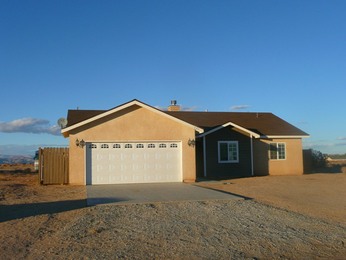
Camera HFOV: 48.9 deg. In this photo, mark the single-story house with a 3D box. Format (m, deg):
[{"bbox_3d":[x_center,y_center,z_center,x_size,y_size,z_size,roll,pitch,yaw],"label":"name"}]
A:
[{"bbox_3d":[0.756,0.875,26.529,15.670,4.950,13.560,0,-5,-13],"label":"single-story house"}]

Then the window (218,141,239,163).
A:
[{"bbox_3d":[3.444,1.377,23.368,1.340,1.330,0.100,0,-5,-13],"label":"window"}]

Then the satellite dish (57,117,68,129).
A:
[{"bbox_3d":[-5.513,-0.336,19.055,0.526,0.590,0.350,0,-5,-13],"label":"satellite dish"}]

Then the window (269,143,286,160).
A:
[{"bbox_3d":[6.938,1.423,25.041,1.200,1.155,0.100,0,-5,-13],"label":"window"}]

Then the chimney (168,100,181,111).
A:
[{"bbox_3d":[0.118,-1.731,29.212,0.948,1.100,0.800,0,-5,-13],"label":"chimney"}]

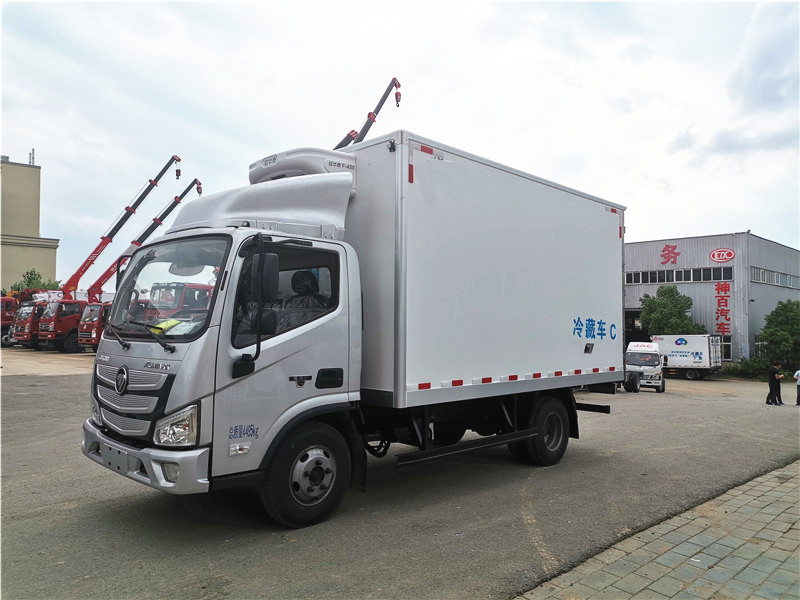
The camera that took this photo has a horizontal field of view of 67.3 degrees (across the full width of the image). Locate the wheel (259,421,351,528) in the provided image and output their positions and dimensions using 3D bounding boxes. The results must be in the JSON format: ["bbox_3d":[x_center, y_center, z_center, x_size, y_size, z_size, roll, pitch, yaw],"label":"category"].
[{"bbox_3d":[-0.724,1.307,4.561,0.210,0.780,0.780,-2,-4,45],"label":"wheel"}]

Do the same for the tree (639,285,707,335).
[{"bbox_3d":[21.767,2.350,48.000,5.400,6.900,5.400,1,-2,0],"label":"tree"}]

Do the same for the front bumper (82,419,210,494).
[{"bbox_3d":[-2.023,1.131,4.487,2.000,0.310,0.290,-2,-4,45],"label":"front bumper"}]

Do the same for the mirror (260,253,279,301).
[{"bbox_3d":[-0.880,-0.153,3.992,0.180,0.330,0.090,-1,-3,33],"label":"mirror"}]

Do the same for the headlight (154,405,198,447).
[{"bbox_3d":[-1.437,0.791,3.872,0.330,0.280,0.180,-2,-4,37],"label":"headlight"}]

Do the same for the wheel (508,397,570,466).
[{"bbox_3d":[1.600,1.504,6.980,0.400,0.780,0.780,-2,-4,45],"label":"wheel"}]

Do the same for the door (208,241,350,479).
[{"bbox_3d":[-0.852,0.363,4.342,0.180,1.620,1.150,-2,-4,45],"label":"door"}]

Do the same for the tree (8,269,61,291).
[{"bbox_3d":[-28.600,0.400,47.000,4.000,5.500,4.000,2,-3,-30],"label":"tree"}]

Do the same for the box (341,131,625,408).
[{"bbox_3d":[0.677,-0.136,7.193,2.240,2.286,4.152,-2,-4,45],"label":"box"}]

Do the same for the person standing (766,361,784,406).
[{"bbox_3d":[14.665,3.277,23.500,0.480,1.710,0.500,-1,-3,29],"label":"person standing"}]

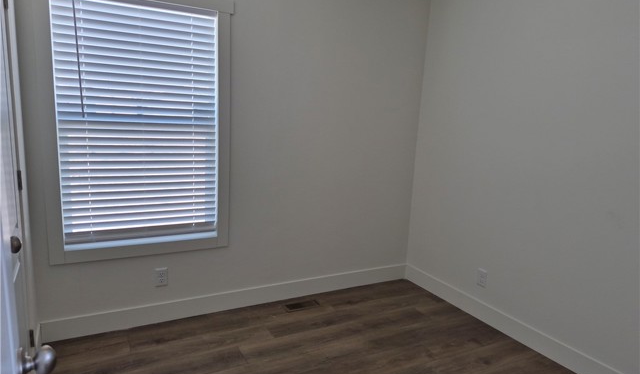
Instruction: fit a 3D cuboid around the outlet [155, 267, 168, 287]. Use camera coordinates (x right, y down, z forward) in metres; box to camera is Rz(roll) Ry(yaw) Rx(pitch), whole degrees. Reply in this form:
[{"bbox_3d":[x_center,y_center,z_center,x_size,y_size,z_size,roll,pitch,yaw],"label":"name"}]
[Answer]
[{"bbox_3d":[-1.008,0.583,2.716,0.074,0.117,0.010,-3,12,-29],"label":"outlet"}]

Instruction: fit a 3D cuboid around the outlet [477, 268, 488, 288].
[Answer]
[{"bbox_3d":[1.145,0.649,3.005,0.010,0.117,0.074,-3,12,-29],"label":"outlet"}]

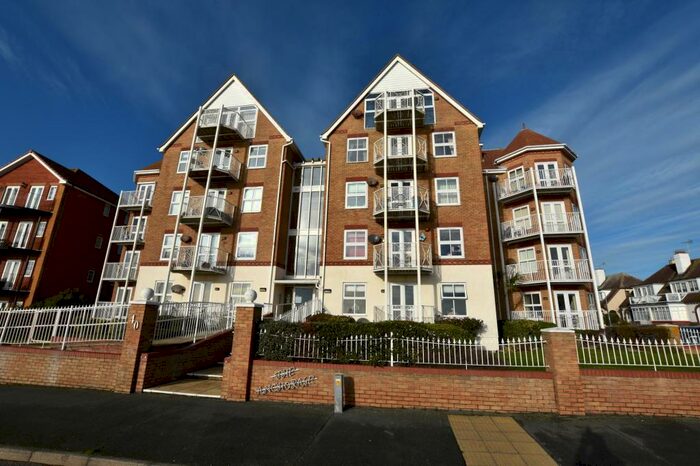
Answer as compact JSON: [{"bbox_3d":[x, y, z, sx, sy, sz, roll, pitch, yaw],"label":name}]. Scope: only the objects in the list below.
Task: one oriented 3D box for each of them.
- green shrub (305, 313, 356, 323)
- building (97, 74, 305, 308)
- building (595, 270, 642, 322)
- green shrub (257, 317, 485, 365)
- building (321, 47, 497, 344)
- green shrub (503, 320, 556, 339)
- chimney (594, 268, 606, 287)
[{"bbox_3d":[-0.886,3.971,12.274,2.100,1.150,1.500,-1,-15,11],"label":"green shrub"},{"bbox_3d":[-9.762,-1.387,21.887,14.100,16.000,11.000,-1,-15,11],"label":"building"},{"bbox_3d":[36.863,9.006,38.399,7.000,7.400,7.400,-3,-15,16],"label":"building"},{"bbox_3d":[0.523,2.620,6.996,4.900,1.100,1.800,1,-14,4],"label":"green shrub"},{"bbox_3d":[3.277,-1.745,18.741,8.600,15.900,9.500,-1,-15,11],"label":"building"},{"bbox_3d":[8.423,4.709,13.553,2.500,1.100,1.400,-1,-15,11],"label":"green shrub"},{"bbox_3d":[34.374,6.148,40.000,0.950,2.400,0.750,-1,-15,11],"label":"chimney"}]

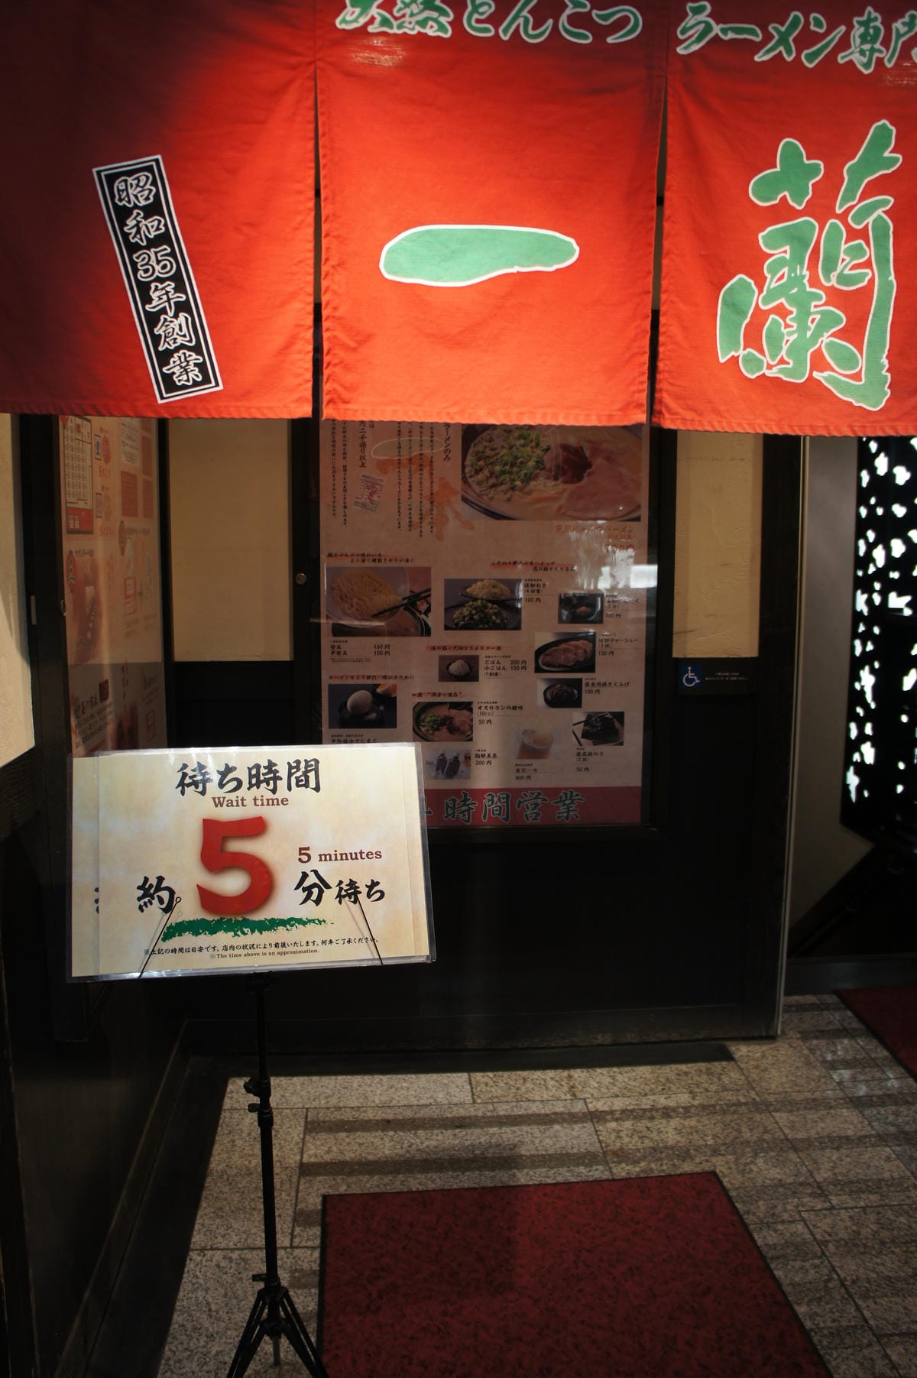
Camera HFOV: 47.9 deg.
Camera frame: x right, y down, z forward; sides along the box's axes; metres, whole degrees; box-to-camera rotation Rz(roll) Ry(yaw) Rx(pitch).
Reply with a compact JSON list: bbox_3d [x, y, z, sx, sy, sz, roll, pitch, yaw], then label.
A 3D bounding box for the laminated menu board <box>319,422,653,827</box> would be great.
[{"bbox_3d":[0.062,-0.262,2.497,0.795,1.200,0.020,0,7,-4],"label":"laminated menu board"}]

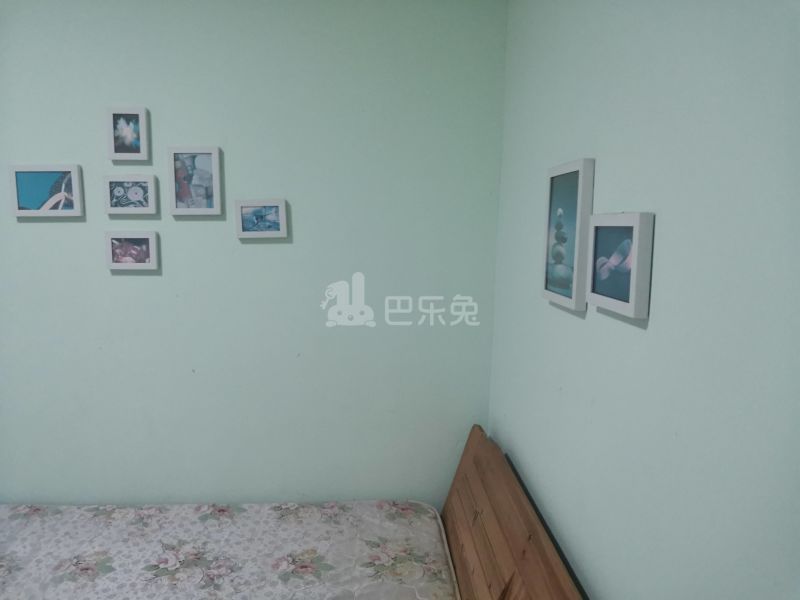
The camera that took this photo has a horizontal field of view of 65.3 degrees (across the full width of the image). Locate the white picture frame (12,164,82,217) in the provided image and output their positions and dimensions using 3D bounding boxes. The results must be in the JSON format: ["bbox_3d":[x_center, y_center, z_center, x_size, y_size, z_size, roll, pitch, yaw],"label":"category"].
[{"bbox_3d":[-1.141,-0.352,2.018,0.213,0.162,0.023,0,7,-3],"label":"white picture frame"}]

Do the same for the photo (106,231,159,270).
[{"bbox_3d":[-0.879,-0.162,2.053,0.162,0.122,0.023,0,7,-3],"label":"photo"}]

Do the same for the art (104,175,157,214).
[{"bbox_3d":[-0.875,-0.342,2.031,0.162,0.122,0.023,0,7,-3],"label":"art"}]

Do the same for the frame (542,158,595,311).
[{"bbox_3d":[0.357,-0.139,1.336,0.023,0.296,0.235,0,7,-3],"label":"frame"}]

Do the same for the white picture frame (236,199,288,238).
[{"bbox_3d":[-0.456,-0.267,2.059,0.162,0.122,0.023,0,7,-3],"label":"white picture frame"}]

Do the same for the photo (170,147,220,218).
[{"bbox_3d":[-0.666,-0.386,2.035,0.162,0.213,0.023,0,7,-3],"label":"photo"}]

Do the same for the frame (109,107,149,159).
[{"bbox_3d":[-0.873,-0.533,2.007,0.122,0.162,0.023,0,7,-3],"label":"frame"}]

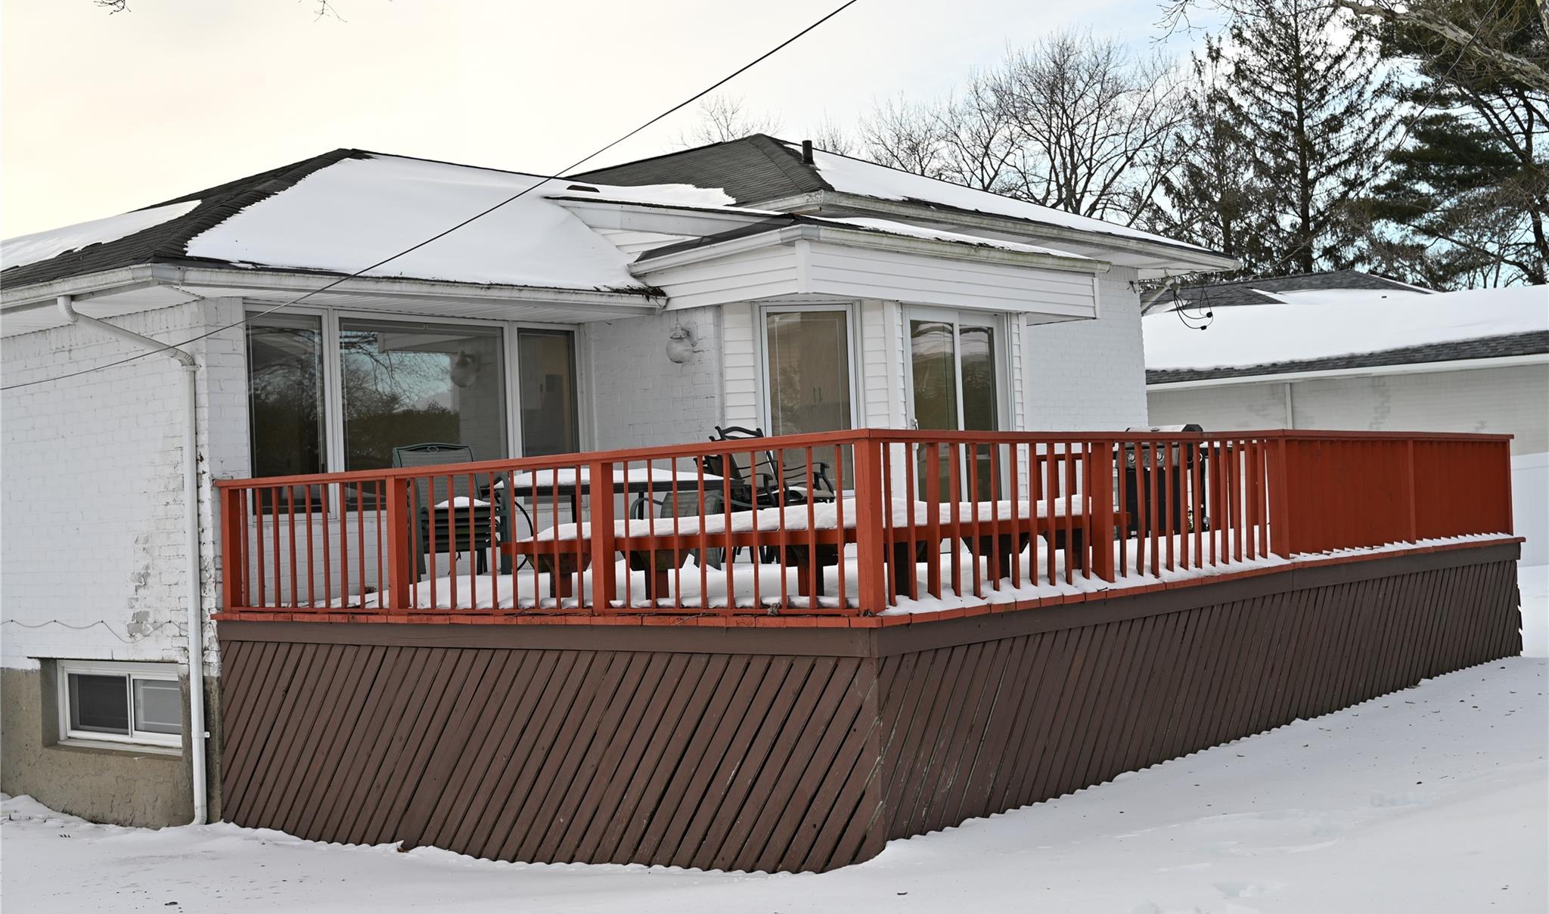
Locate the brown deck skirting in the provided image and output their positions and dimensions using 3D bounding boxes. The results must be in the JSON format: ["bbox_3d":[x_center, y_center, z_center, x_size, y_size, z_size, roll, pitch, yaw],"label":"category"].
[{"bbox_3d":[1.196,1.559,13.031,5.827,1.297,8.558,-4,-2,42],"label":"brown deck skirting"}]

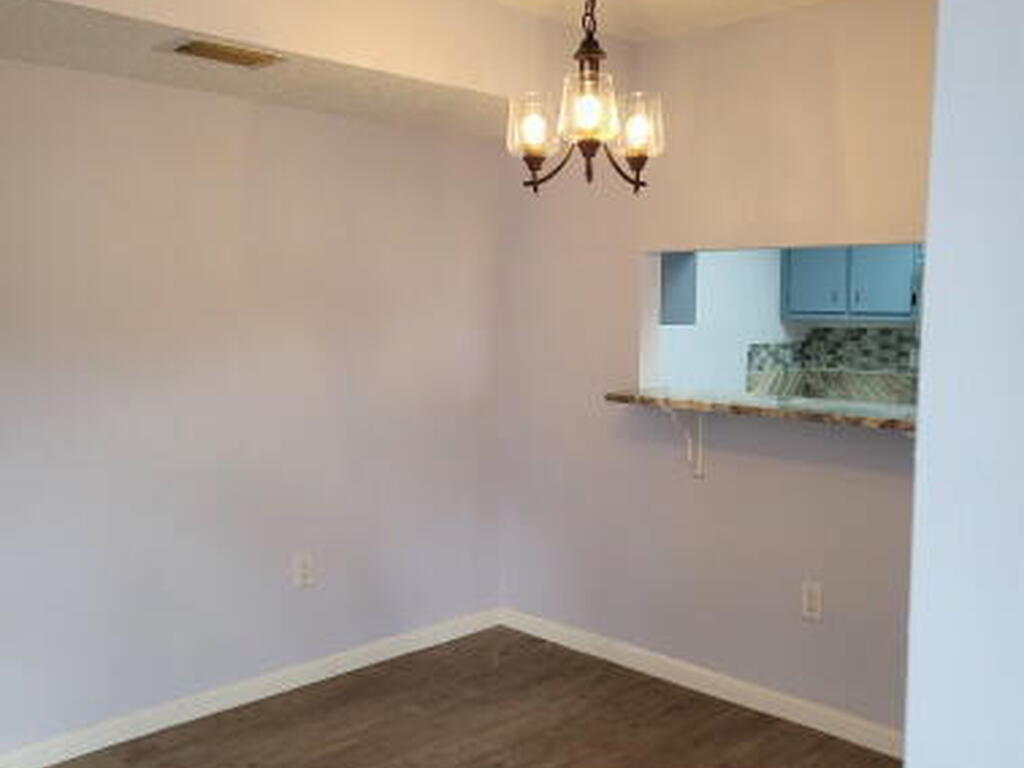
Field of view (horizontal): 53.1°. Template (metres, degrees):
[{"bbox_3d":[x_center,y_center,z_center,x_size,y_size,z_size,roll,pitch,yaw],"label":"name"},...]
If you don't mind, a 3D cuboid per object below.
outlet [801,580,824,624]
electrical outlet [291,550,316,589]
[{"bbox_3d":[0.999,0.724,3.421,0.074,0.118,0.012,5,7,44],"label":"outlet"},{"bbox_3d":[-0.756,0.674,3.726,0.012,0.118,0.074,5,7,44],"label":"electrical outlet"}]

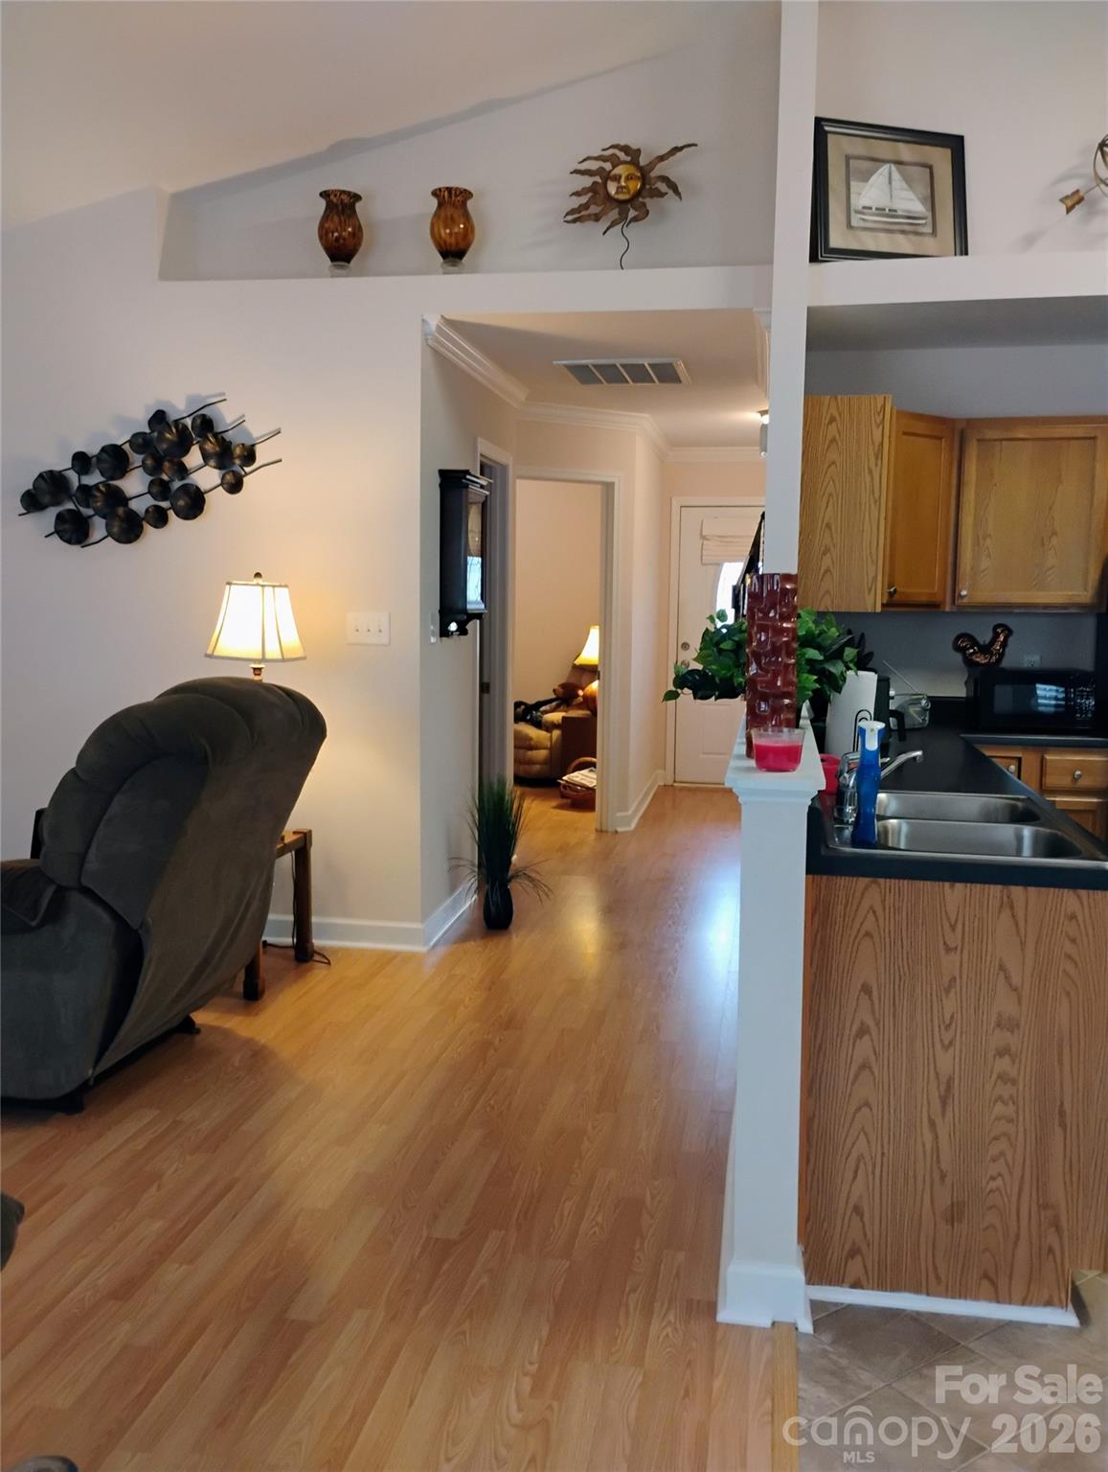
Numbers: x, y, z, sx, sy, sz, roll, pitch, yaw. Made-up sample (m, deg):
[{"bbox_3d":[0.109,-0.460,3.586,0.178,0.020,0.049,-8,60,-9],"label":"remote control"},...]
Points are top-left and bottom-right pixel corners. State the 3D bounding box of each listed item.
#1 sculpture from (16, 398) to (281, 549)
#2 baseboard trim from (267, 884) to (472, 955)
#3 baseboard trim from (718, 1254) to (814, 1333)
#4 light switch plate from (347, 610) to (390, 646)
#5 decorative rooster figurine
[{"bbox_3d":[-1.580,-1.018,4.644,1.116,0.560,0.086,2,7,10],"label":"sculpture"},{"bbox_3d":[-0.762,0.736,5.164,0.715,0.115,0.865,2,7,10],"label":"baseboard trim"},{"bbox_3d":[0.416,1.087,2.341,0.181,0.107,0.080,2,7,10],"label":"baseboard trim"},{"bbox_3d":[-0.715,-0.418,4.620,0.174,0.124,0.011,2,7,10],"label":"light switch plate"},{"bbox_3d":[1.738,-0.366,4.804,0.240,0.180,0.085,2,7,10],"label":"decorative rooster figurine"}]

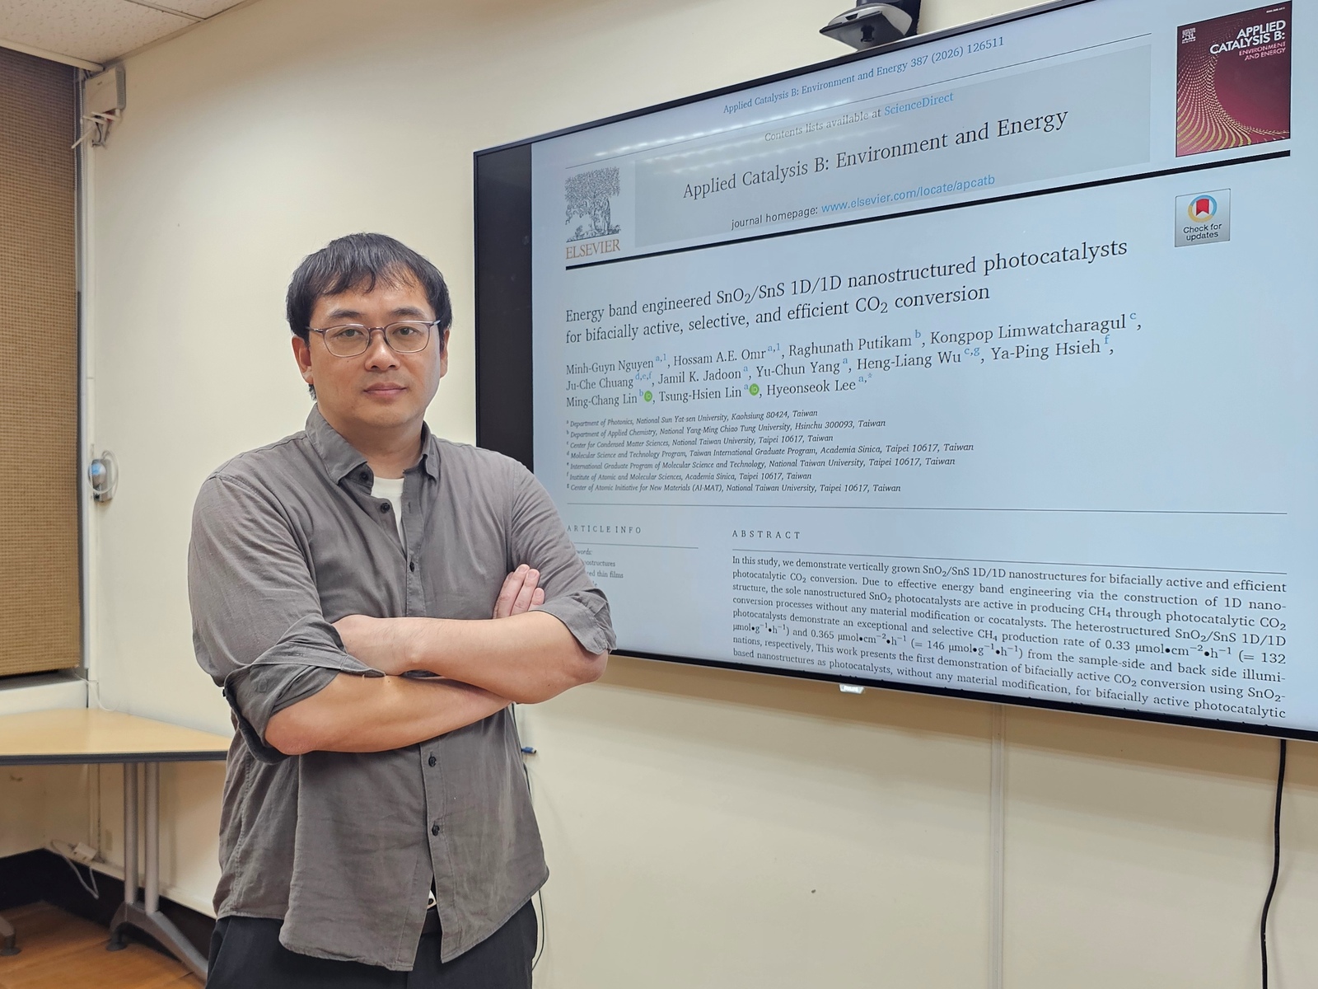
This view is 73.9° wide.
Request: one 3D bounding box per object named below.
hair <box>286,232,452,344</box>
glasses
[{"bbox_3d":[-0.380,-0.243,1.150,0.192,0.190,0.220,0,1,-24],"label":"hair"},{"bbox_3d":[-0.368,-0.198,1.120,0.142,0.046,0.138,0,5,-24],"label":"glasses"}]

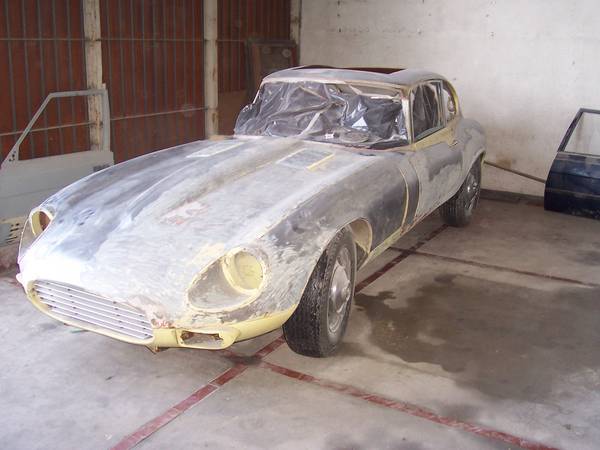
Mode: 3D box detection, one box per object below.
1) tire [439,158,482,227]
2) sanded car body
[{"bbox_3d":[1.332,-0.302,5.297,0.200,0.648,0.648,9,17,26],"label":"tire"},{"bbox_3d":[0.178,-0.461,4.474,1.660,1.195,4.600,9,17,26],"label":"sanded car body"}]

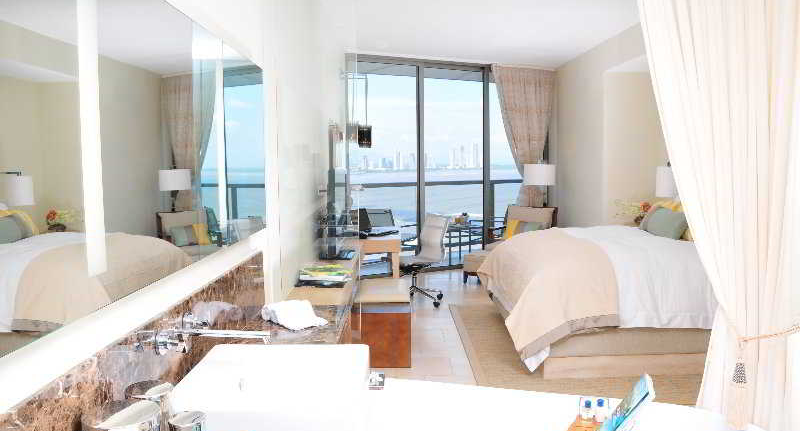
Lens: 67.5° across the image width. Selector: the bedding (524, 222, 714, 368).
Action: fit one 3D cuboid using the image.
[{"bbox_3d":[1.880,0.486,4.913,1.950,0.660,2.150,-1,5,0],"label":"bedding"}]

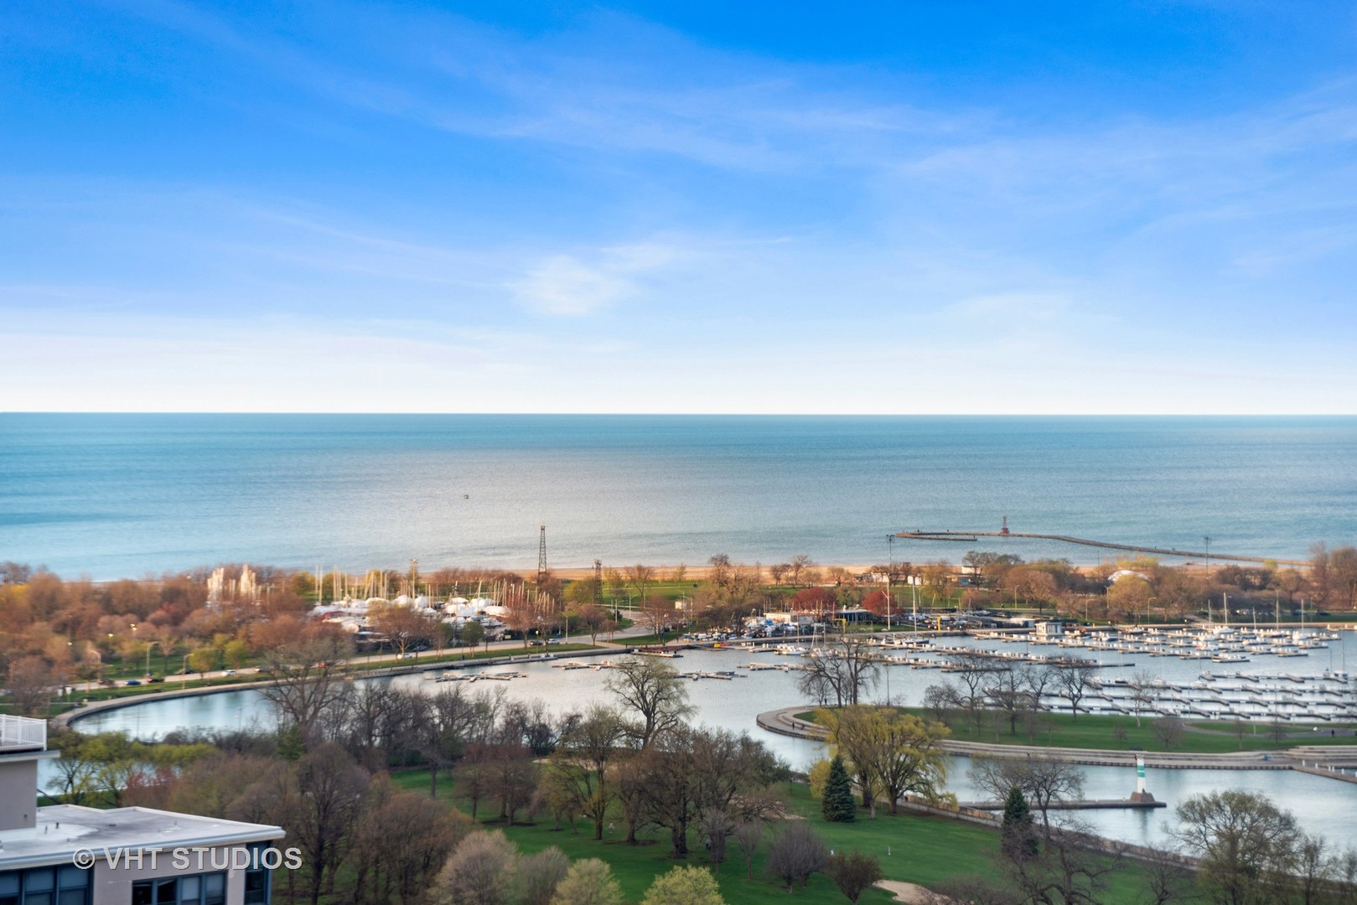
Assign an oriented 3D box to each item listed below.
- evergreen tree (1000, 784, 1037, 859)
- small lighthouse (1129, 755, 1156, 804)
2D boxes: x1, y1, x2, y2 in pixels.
[{"bbox_3d":[56.976,61.626,567.904,6.200,12.000,6.200,0,1,6],"label":"evergreen tree"},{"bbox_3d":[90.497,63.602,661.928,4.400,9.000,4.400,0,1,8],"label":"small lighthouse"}]

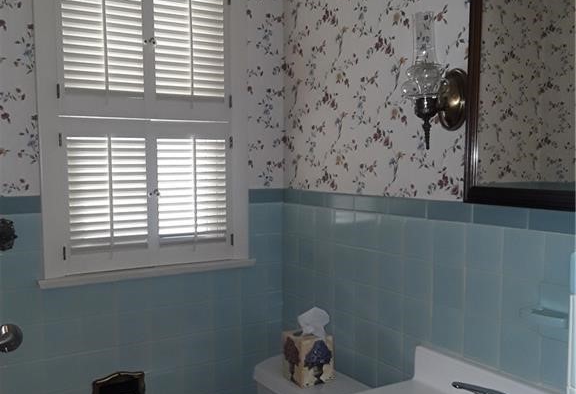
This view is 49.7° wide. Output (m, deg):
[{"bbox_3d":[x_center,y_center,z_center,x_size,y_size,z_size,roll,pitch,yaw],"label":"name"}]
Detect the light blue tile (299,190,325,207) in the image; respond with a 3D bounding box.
[{"bbox_3d":[0.085,0.004,2.092,0.010,0.053,0.152,-2,4,-32],"label":"light blue tile"}]

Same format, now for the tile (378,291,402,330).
[{"bbox_3d":[0.296,0.323,1.779,0.010,0.107,0.107,-2,4,-32],"label":"tile"}]

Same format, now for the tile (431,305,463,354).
[{"bbox_3d":[0.412,0.337,1.596,0.010,0.108,0.108,-2,4,-32],"label":"tile"}]

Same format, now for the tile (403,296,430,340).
[{"bbox_3d":[0.358,0.334,1.706,0.009,0.108,0.108,-2,4,-32],"label":"tile"}]

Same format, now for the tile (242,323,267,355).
[{"bbox_3d":[-0.121,0.510,2.220,0.108,0.107,0.010,-2,4,-32],"label":"tile"}]

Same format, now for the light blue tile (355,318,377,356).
[{"bbox_3d":[0.238,0.429,1.880,0.010,0.108,0.108,-2,4,-32],"label":"light blue tile"}]

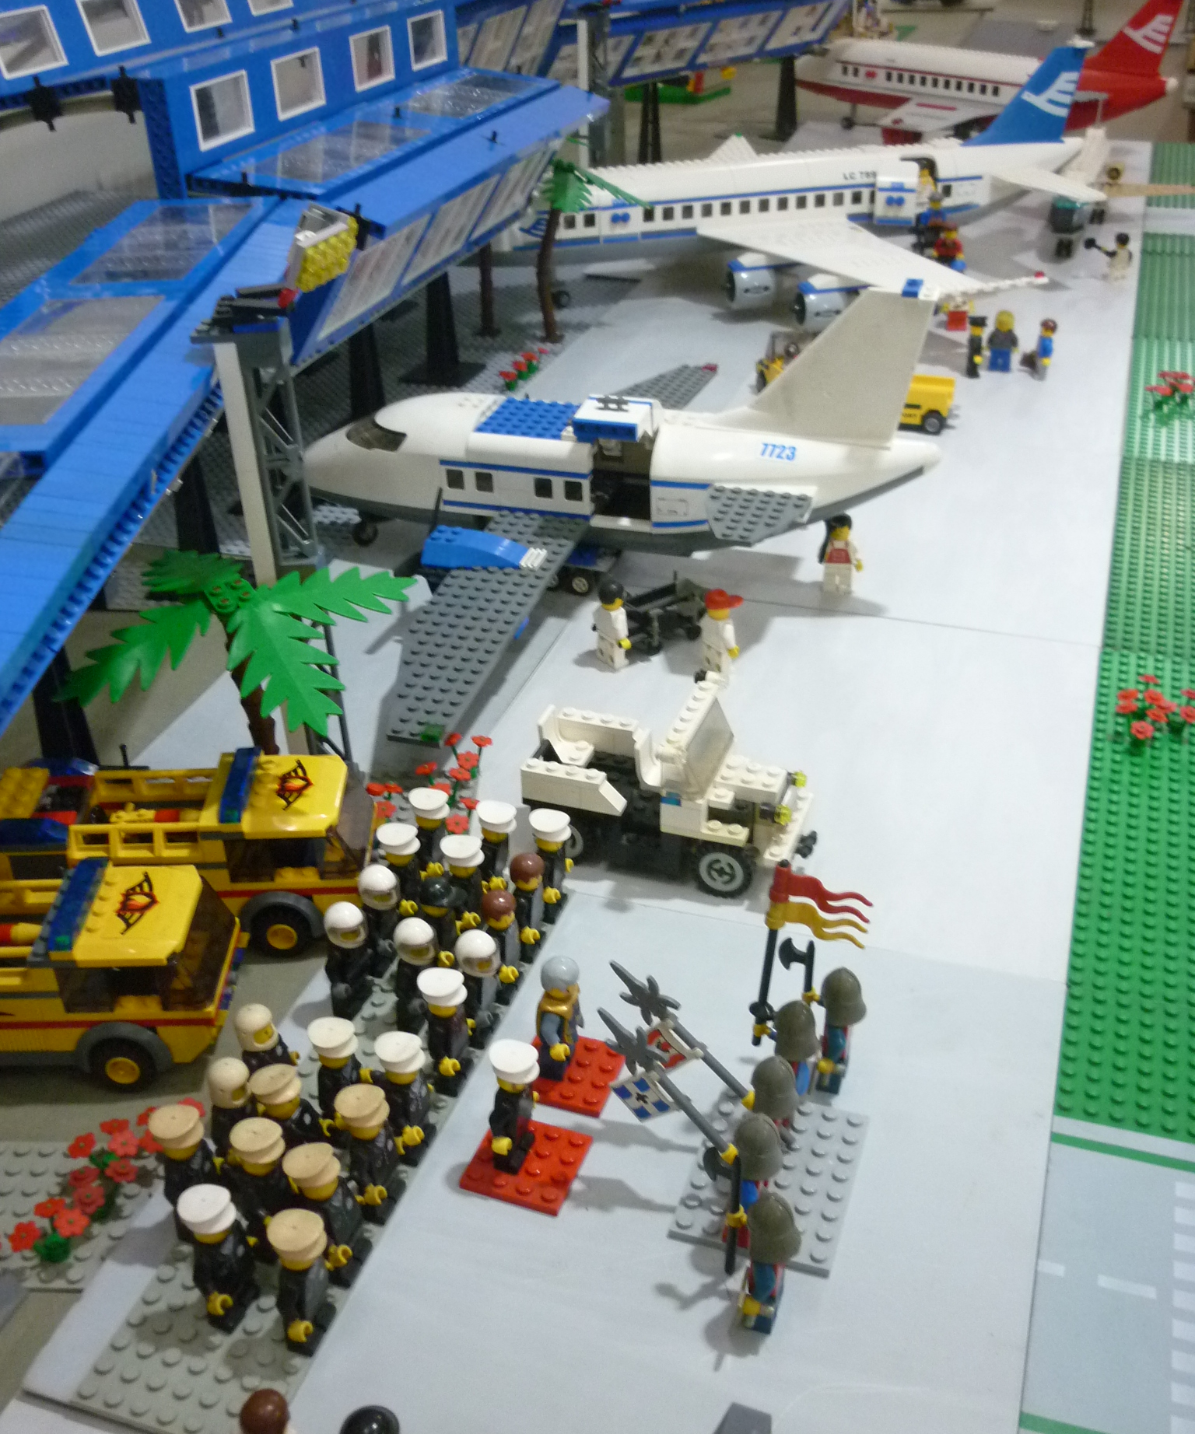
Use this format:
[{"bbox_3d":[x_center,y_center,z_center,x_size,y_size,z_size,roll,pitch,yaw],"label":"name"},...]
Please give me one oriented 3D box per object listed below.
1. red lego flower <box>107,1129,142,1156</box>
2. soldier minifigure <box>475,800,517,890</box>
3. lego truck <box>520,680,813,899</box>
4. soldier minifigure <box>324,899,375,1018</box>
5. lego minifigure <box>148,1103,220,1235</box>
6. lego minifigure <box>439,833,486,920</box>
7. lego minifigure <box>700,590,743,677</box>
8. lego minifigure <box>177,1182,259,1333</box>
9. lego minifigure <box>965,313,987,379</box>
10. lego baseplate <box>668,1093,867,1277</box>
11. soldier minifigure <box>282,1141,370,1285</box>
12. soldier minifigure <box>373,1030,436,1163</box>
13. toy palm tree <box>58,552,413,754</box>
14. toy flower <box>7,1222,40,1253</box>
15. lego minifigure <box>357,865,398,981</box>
[{"bbox_3d":[-0.144,0.130,0.463,0.010,0.004,0.010,-1,32,0],"label":"red lego flower"},{"bbox_3d":[-0.036,0.054,0.573,0.018,0.043,0.025,10,33,16],"label":"soldier minifigure"},{"bbox_3d":[0.033,0.025,0.598,0.115,0.067,0.056,10,33,16],"label":"lego truck"},{"bbox_3d":[-0.086,0.083,0.523,0.015,0.042,0.025,9,33,17],"label":"soldier minifigure"},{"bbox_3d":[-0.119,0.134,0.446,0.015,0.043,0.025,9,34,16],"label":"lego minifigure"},{"bbox_3d":[-0.047,0.064,0.557,0.018,0.043,0.025,10,33,16],"label":"lego minifigure"},{"bbox_3d":[0.058,-0.042,0.729,0.017,0.042,0.024,-22,38,-31],"label":"lego minifigure"},{"bbox_3d":[-0.103,0.148,0.418,0.018,0.043,0.025,10,33,15],"label":"lego minifigure"},{"bbox_3d":[0.273,-0.266,1.090,0.017,0.043,0.025,10,33,16],"label":"lego minifigure"},{"bbox_3d":[0.054,0.140,0.466,0.048,0.005,0.064,10,33,17],"label":"lego baseplate"},{"bbox_3d":[-0.075,0.140,0.432,0.018,0.043,0.024,10,33,16],"label":"soldier minifigure"},{"bbox_3d":[-0.058,0.118,0.470,0.018,0.043,0.025,10,33,16],"label":"soldier minifigure"},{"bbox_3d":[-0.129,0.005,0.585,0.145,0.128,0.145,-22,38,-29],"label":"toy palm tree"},{"bbox_3d":[-0.163,0.148,0.432,0.009,0.004,0.009,-16,44,10],"label":"toy flower"},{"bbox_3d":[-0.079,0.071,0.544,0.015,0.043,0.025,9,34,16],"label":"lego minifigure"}]

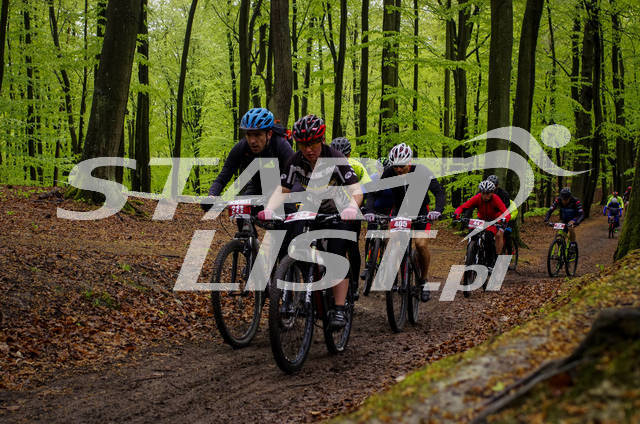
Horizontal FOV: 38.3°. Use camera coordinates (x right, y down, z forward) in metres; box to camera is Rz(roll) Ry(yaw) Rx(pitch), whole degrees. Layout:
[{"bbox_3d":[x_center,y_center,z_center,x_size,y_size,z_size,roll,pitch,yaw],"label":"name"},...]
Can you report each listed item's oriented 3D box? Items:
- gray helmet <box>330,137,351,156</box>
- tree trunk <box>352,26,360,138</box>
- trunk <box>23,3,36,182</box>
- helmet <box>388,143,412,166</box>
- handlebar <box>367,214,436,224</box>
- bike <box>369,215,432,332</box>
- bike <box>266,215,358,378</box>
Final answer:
[{"bbox_3d":[0.231,-0.693,9.800,0.205,0.175,0.275,2,11,30],"label":"gray helmet"},{"bbox_3d":[1.510,-5.334,38.000,0.250,4.614,0.250,-1,3,0],"label":"tree trunk"},{"bbox_3d":[-9.438,-3.886,30.000,0.240,5.858,0.240,-2,3,0],"label":"trunk"},{"bbox_3d":[0.750,-0.535,8.600,0.215,0.175,0.285,0,21,7],"label":"helmet"},{"bbox_3d":[0.755,0.070,8.400,0.680,0.090,0.170,0,-1,13],"label":"handlebar"},{"bbox_3d":[0.790,0.560,8.500,0.680,1.030,1.800,0,-1,13],"label":"bike"},{"bbox_3d":[-0.020,0.495,6.120,0.680,1.020,1.800,0,-1,16],"label":"bike"}]

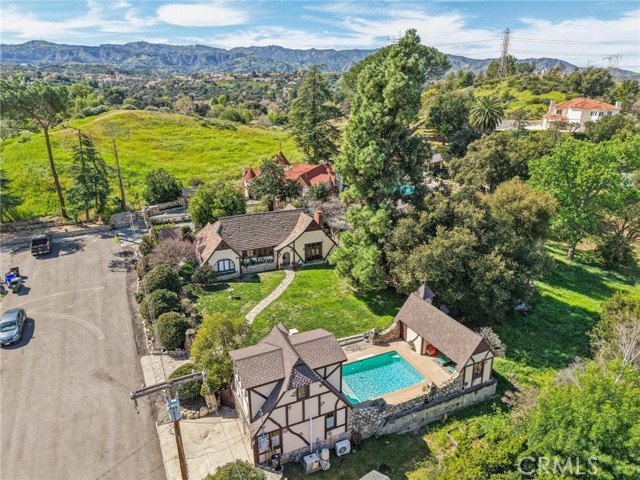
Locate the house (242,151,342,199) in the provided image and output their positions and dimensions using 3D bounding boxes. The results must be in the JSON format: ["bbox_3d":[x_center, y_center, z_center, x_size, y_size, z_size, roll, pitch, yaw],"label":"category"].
[{"bbox_3d":[-5.882,-13.441,89.795,18.500,7.200,13.000,5,20,14],"label":"house"}]

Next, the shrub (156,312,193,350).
[{"bbox_3d":[-12.200,7.600,37.100,2.800,3.000,2.800,0,19,0],"label":"shrub"}]

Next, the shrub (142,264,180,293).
[{"bbox_3d":[-16.988,4.126,47.555,3.900,2.600,3.700,-8,21,-20],"label":"shrub"}]

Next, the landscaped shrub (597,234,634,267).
[{"bbox_3d":[36.663,1.551,55.050,4.200,3.800,4.000,13,23,33],"label":"landscaped shrub"}]

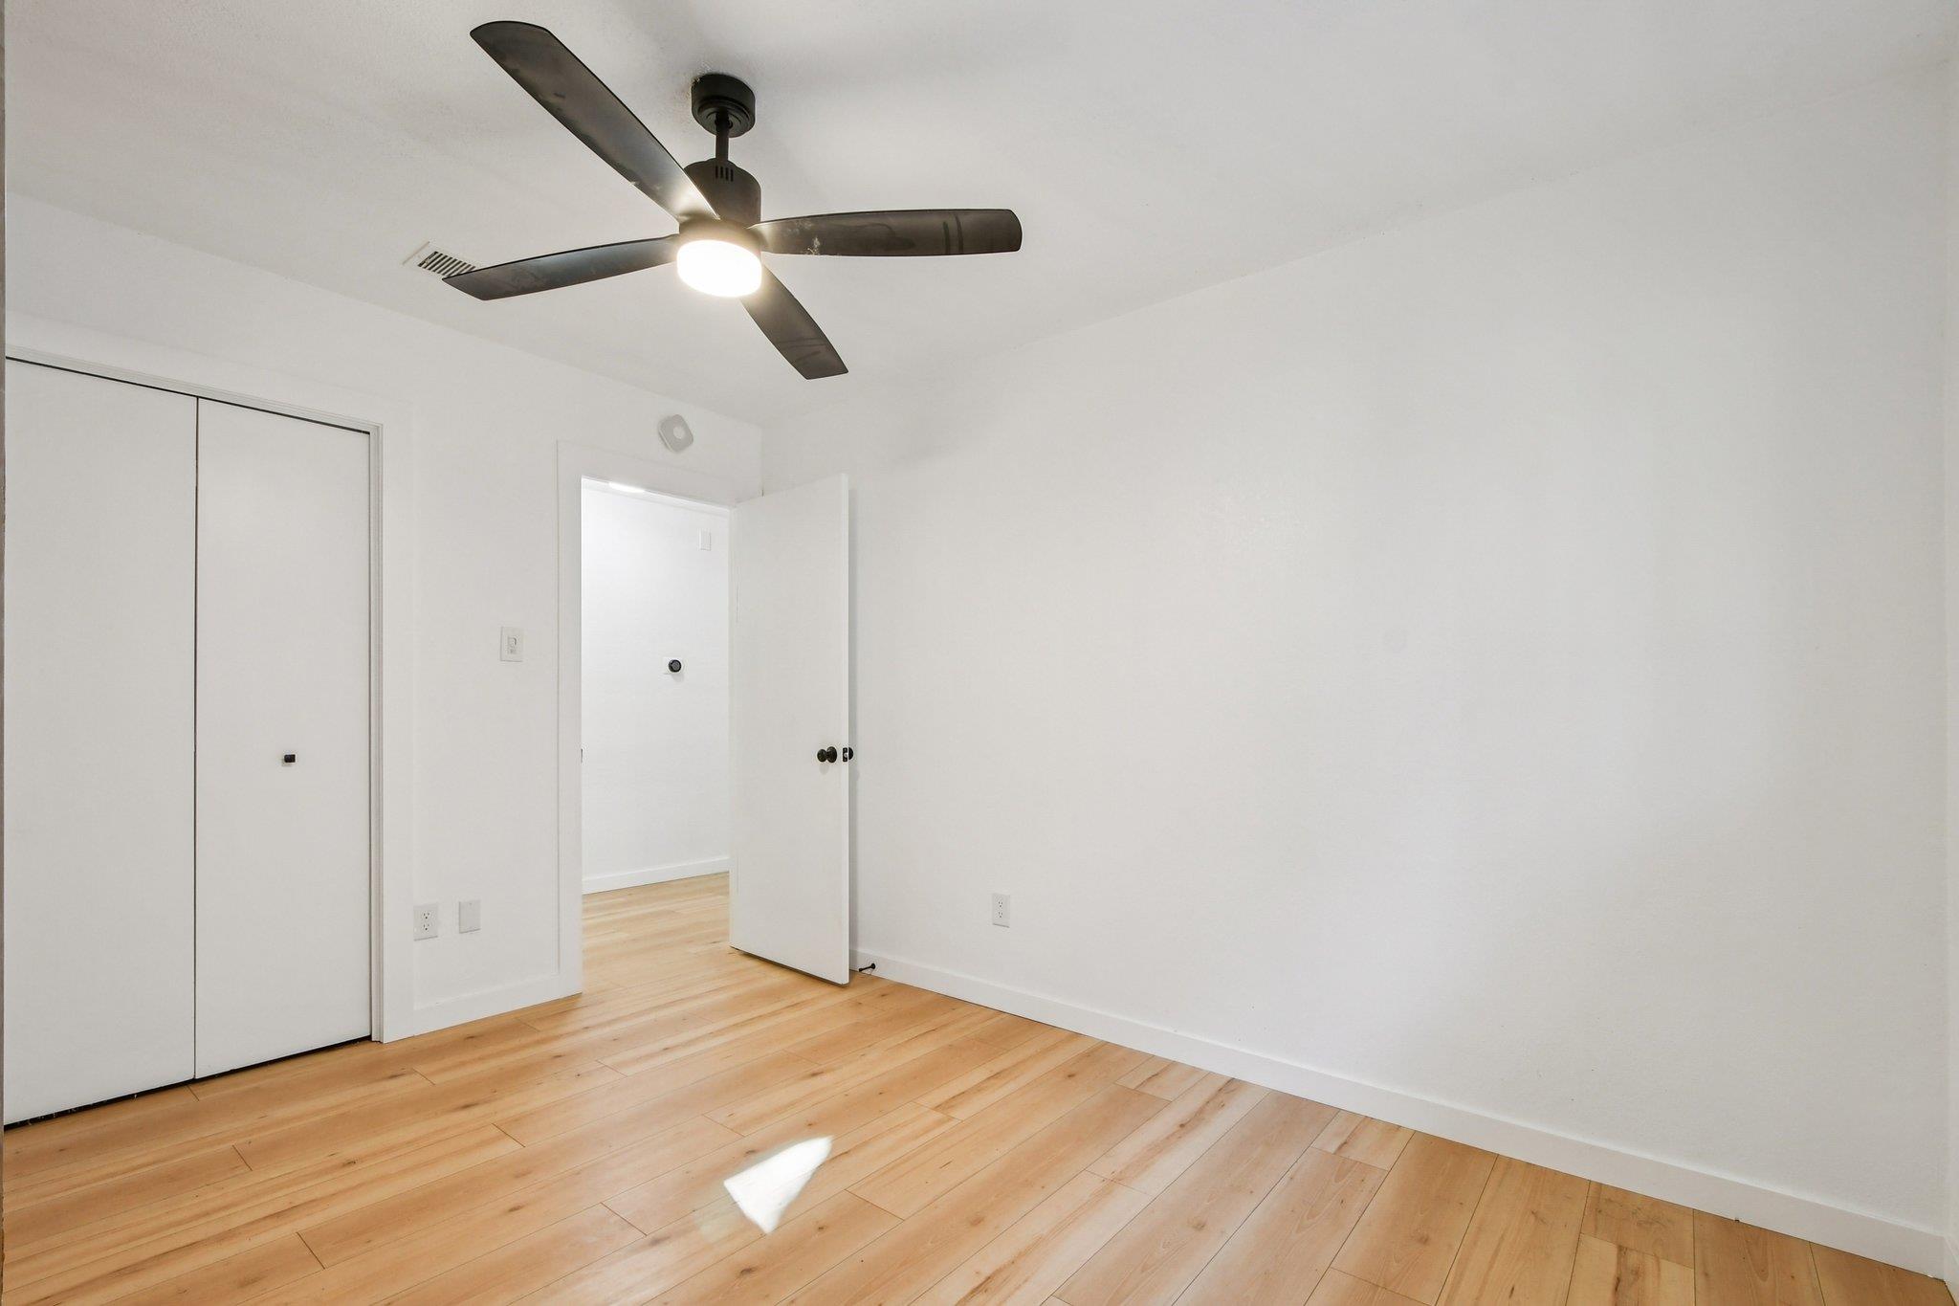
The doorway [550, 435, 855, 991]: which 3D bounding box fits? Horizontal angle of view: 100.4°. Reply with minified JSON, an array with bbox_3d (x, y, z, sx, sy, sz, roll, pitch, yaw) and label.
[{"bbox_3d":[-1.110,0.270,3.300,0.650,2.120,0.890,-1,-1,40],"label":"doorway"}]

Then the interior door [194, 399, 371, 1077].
[{"bbox_3d":[-2.155,0.265,2.555,0.036,2.000,0.425,-1,-1,40],"label":"interior door"}]

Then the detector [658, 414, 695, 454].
[{"bbox_3d":[-1.305,-0.943,3.515,0.042,0.148,0.145,-1,-1,40],"label":"detector"}]

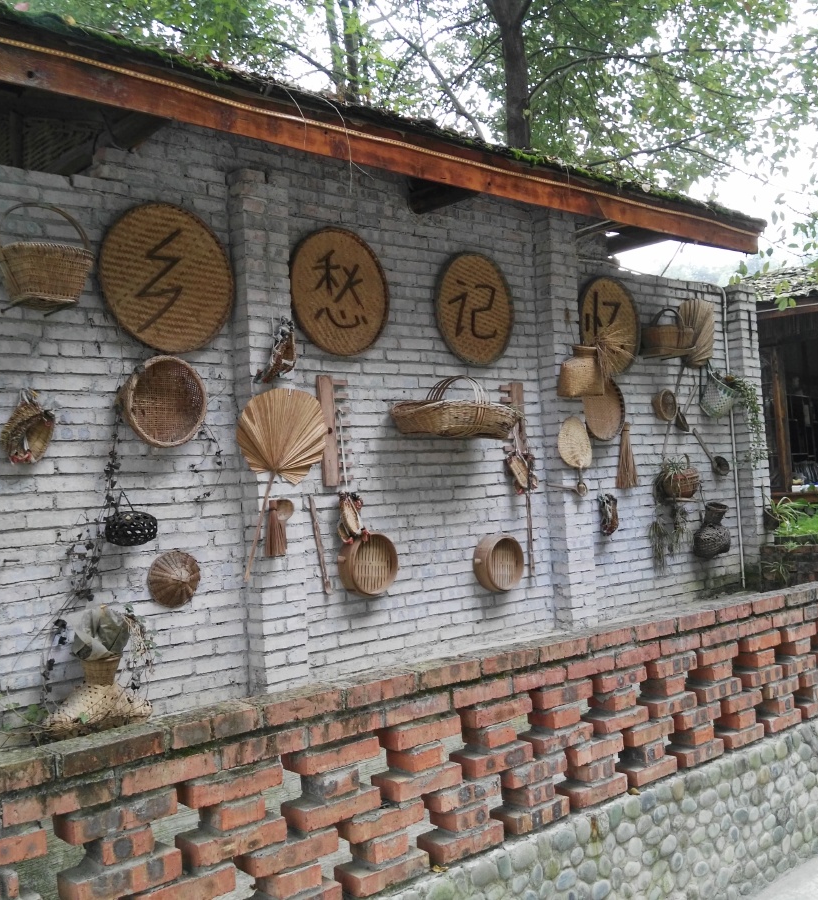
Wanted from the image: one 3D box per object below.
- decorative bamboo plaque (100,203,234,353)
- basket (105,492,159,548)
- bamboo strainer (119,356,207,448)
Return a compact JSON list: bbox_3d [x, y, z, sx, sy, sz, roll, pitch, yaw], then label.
[{"bbox_3d":[-1.048,-0.745,4.202,0.645,0.645,0.050,-2,-2,-41],"label":"decorative bamboo plaque"},{"bbox_3d":[-1.127,0.287,3.949,0.210,0.205,0.210,-2,-2,-41],"label":"basket"},{"bbox_3d":[-1.052,-0.197,4.096,0.145,0.385,0.385,-3,-1,41],"label":"bamboo strainer"}]

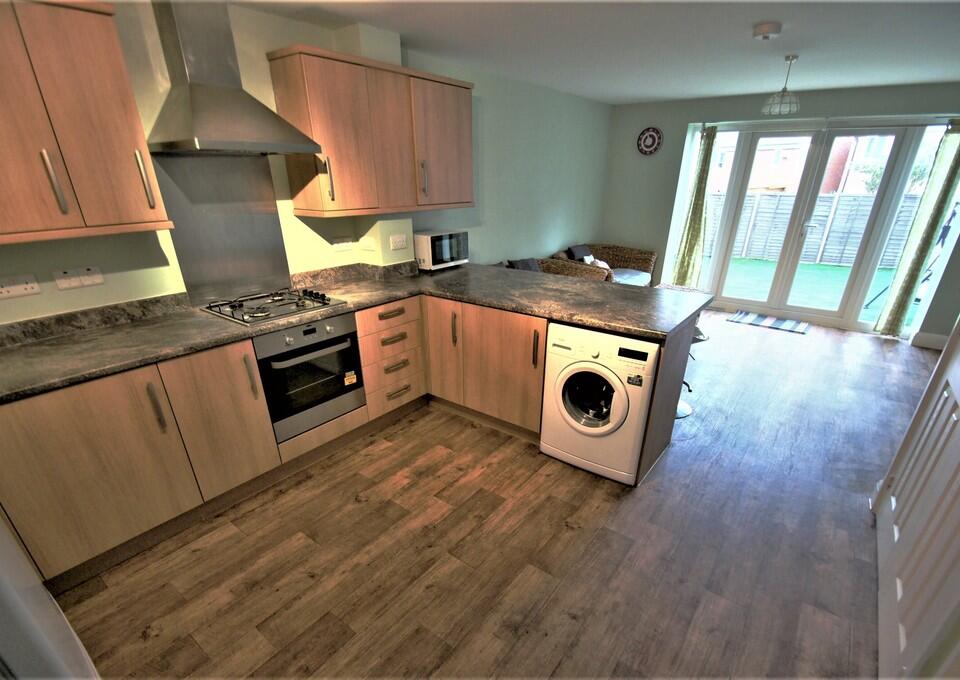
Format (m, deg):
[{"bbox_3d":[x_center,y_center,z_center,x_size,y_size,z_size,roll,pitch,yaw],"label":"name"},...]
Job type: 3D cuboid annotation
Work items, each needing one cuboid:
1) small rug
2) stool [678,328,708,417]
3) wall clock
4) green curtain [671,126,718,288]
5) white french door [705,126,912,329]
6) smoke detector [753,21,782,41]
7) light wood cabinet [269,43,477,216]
[{"bbox_3d":[3.429,-0.221,5.062,0.770,0.012,0.500,16,26,34],"label":"small rug"},{"bbox_3d":[1.406,0.091,3.112,0.420,0.860,0.420,18,28,37],"label":"stool"},{"bbox_3d":[2.121,-2.501,5.332,0.320,0.320,0.040,16,26,34],"label":"wall clock"},{"bbox_3d":[2.746,-1.510,5.391,0.340,2.120,0.150,16,26,34],"label":"green curtain"},{"bbox_3d":[3.675,-1.275,4.916,1.510,2.070,0.100,16,26,34],"label":"white french door"},{"bbox_3d":[1.592,-1.714,2.362,0.130,0.054,0.130,18,28,37],"label":"smoke detector"},{"bbox_3d":[-0.606,-1.318,2.874,0.340,0.845,1.340,18,28,37],"label":"light wood cabinet"}]

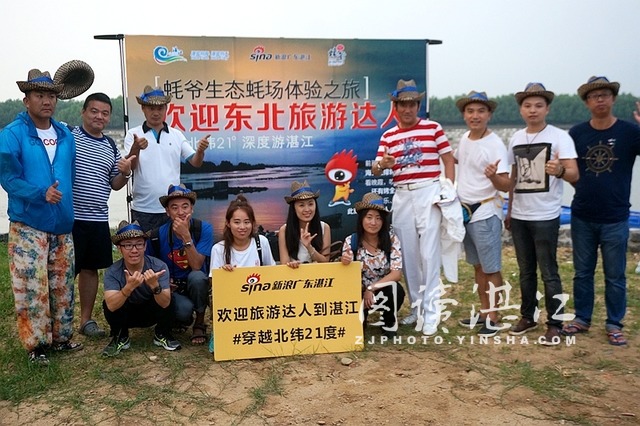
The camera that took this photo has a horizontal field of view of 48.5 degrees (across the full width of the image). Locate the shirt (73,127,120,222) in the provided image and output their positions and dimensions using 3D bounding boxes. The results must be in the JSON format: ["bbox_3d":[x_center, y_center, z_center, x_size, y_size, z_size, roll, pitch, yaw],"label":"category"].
[{"bbox_3d":[-1.566,-0.281,4.934,0.460,0.640,0.290,-3,8,-16],"label":"shirt"}]

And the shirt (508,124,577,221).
[{"bbox_3d":[1.486,-0.277,4.747,0.450,0.630,0.280,3,9,27],"label":"shirt"}]

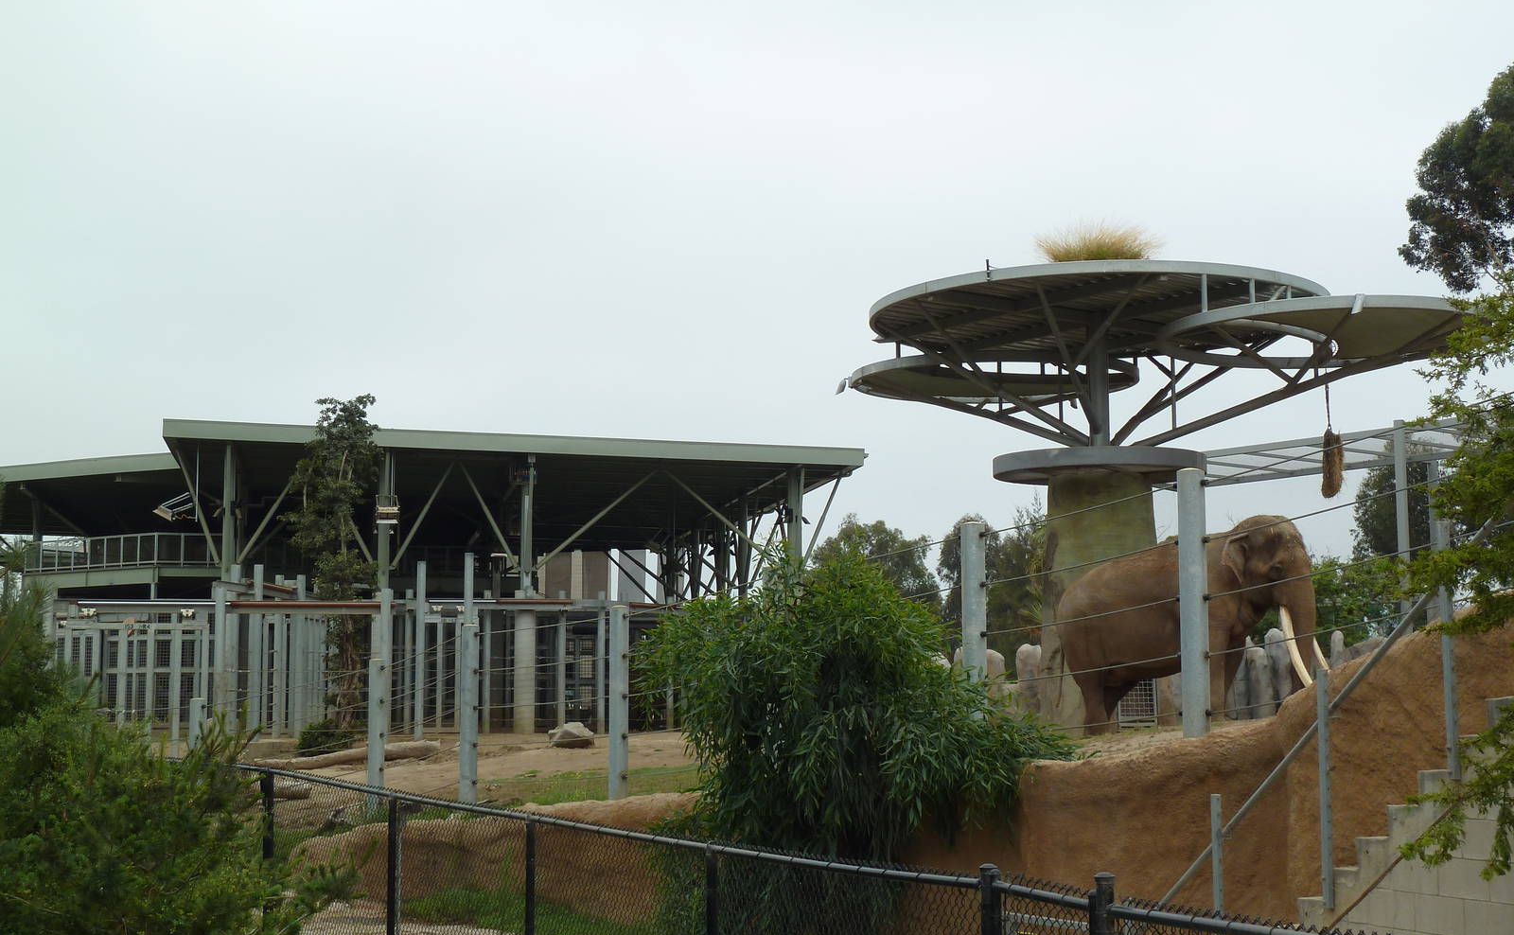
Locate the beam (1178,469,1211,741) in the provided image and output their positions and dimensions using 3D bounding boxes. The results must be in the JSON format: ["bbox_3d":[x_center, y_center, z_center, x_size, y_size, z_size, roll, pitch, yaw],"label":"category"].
[{"bbox_3d":[3.518,1.090,16.900,0.230,2.200,0.230,0,-6,0],"label":"beam"}]

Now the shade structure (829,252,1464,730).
[{"bbox_3d":[6.100,0.850,33.800,9.600,7.000,8.400,0,-6,0],"label":"shade structure"}]

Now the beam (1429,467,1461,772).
[{"bbox_3d":[3.491,0.851,10.600,0.060,1.470,0.060,2,-7,-19],"label":"beam"}]

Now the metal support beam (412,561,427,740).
[{"bbox_3d":[-9.330,5.081,58.000,0.260,4.900,0.260,0,-6,0],"label":"metal support beam"}]

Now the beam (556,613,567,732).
[{"bbox_3d":[-6.024,6.207,65.000,0.240,3.800,0.240,0,-6,0],"label":"beam"}]

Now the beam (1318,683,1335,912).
[{"bbox_3d":[3.147,1.794,11.600,0.060,1.320,0.060,2,-7,-19],"label":"beam"}]

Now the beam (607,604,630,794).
[{"bbox_3d":[-2.050,3.478,31.100,0.300,2.900,0.300,0,-6,0],"label":"beam"}]

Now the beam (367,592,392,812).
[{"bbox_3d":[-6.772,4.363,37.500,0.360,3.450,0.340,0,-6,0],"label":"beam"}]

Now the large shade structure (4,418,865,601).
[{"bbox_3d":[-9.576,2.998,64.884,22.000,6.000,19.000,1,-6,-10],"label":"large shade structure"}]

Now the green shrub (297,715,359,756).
[{"bbox_3d":[-8.782,5.499,43.000,1.270,0.880,1.200,0,-6,0],"label":"green shrub"}]

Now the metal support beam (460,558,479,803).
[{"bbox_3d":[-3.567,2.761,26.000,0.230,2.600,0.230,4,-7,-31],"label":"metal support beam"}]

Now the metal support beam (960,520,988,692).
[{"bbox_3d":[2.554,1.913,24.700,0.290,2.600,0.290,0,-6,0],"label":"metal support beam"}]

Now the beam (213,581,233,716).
[{"bbox_3d":[-11.702,4.186,46.000,0.240,3.300,0.240,4,-7,-31],"label":"beam"}]

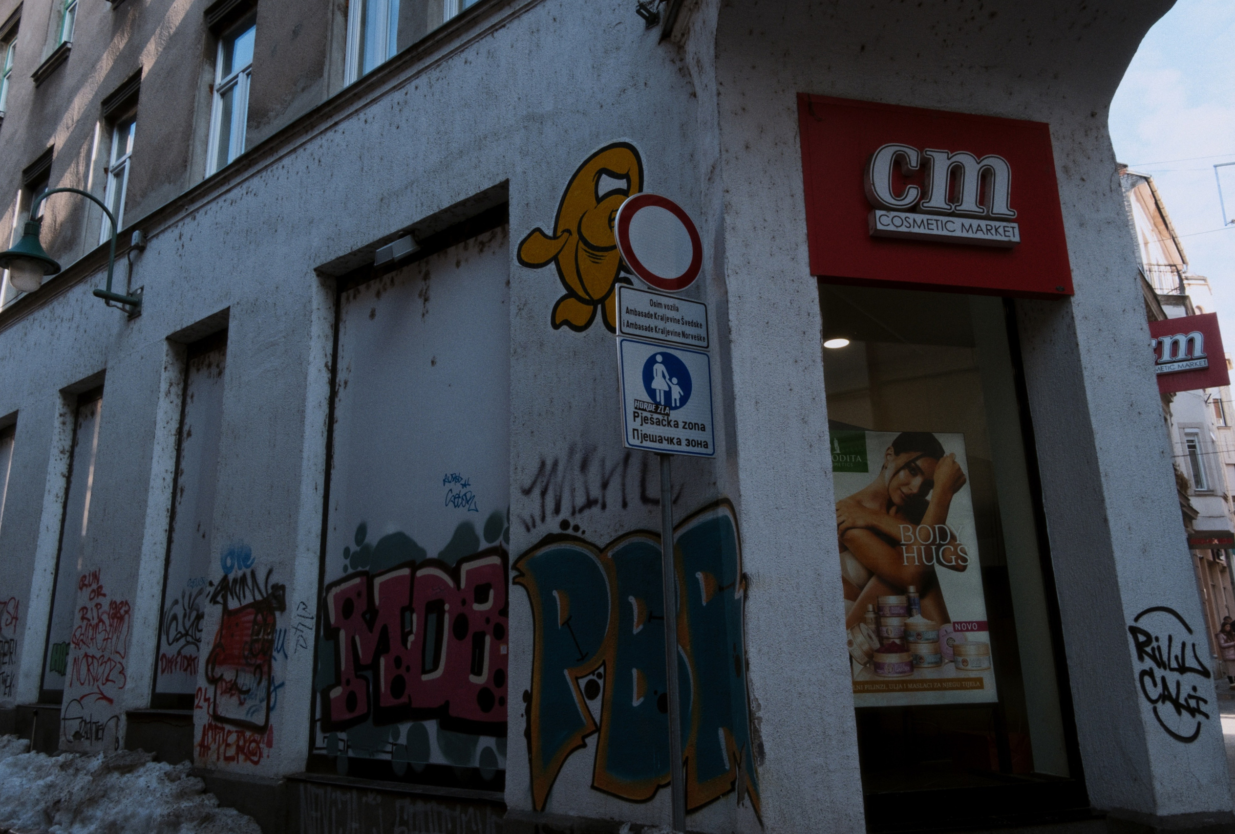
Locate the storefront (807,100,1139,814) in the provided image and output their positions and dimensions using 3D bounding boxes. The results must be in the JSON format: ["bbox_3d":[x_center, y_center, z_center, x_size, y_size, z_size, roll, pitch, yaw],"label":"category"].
[{"bbox_3d":[2.059,0.099,5.087,1.840,4.360,0.450,2,-14,-12],"label":"storefront"}]

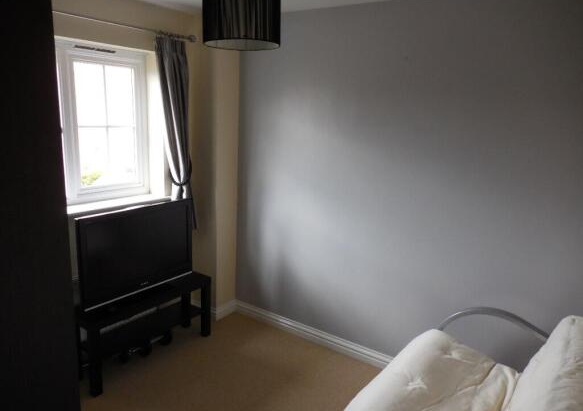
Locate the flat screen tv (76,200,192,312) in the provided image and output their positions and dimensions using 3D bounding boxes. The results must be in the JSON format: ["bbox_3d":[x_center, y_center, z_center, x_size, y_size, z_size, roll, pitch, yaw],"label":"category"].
[{"bbox_3d":[-0.960,0.295,2.686,0.180,0.578,0.787,12,16,34],"label":"flat screen tv"}]

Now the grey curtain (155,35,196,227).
[{"bbox_3d":[-0.814,-0.459,2.968,0.115,1.340,0.295,12,16,34],"label":"grey curtain"}]

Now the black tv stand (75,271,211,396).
[{"bbox_3d":[-0.967,0.793,2.814,0.260,0.450,0.900,12,16,34],"label":"black tv stand"}]

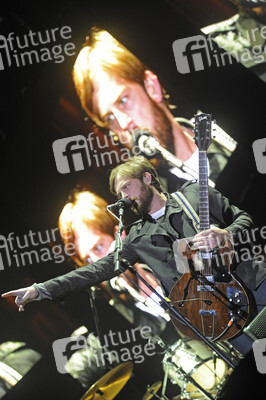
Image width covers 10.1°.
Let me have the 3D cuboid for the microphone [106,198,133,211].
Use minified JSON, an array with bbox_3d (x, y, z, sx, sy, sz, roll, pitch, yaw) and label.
[{"bbox_3d":[-0.063,0.023,6.850,0.165,0.051,0.051,-9,-39,-53],"label":"microphone"}]

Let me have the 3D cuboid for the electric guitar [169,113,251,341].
[{"bbox_3d":[0.350,0.123,6.850,0.080,0.410,1.040,-6,-85,-59],"label":"electric guitar"}]

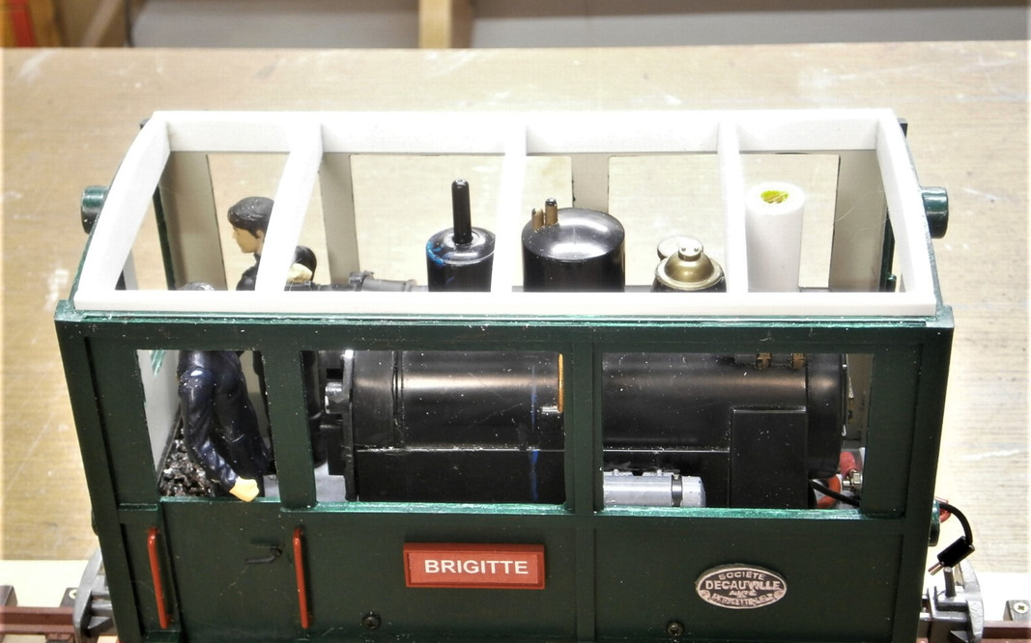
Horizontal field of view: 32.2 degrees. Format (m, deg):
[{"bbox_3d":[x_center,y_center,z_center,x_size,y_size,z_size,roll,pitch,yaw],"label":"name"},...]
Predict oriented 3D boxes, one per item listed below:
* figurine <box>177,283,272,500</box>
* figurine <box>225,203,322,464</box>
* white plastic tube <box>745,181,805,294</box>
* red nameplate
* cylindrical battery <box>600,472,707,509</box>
[{"bbox_3d":[-0.084,0.040,0.535,0.028,0.111,0.032,19,39,28],"label":"figurine"},{"bbox_3d":[-0.078,0.007,0.583,0.026,0.108,0.031,-17,37,-21],"label":"figurine"},{"bbox_3d":[0.076,-0.018,0.531,0.018,0.043,0.018,0,34,4],"label":"white plastic tube"},{"bbox_3d":[-0.012,0.072,0.526,0.041,0.014,0.003,0,34,4],"label":"red nameplate"},{"bbox_3d":[0.038,0.054,0.542,0.038,0.015,0.015,0,34,4],"label":"cylindrical battery"}]

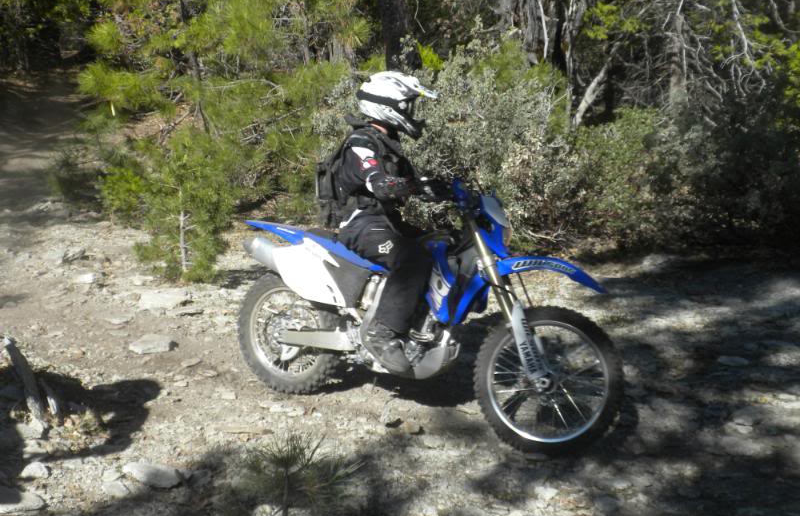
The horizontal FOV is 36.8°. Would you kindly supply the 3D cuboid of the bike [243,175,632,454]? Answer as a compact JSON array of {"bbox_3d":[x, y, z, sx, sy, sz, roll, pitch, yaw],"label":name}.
[{"bbox_3d":[0.041,0.188,5.782,2.140,1.260,0.820,8,12,31],"label":"bike"}]

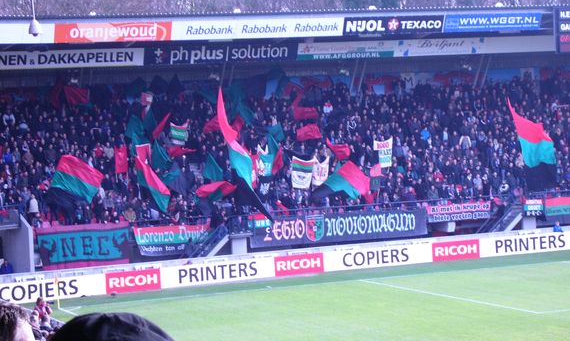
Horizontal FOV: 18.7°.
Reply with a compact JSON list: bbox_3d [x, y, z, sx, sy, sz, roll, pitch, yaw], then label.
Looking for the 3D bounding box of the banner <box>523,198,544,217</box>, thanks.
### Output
[{"bbox_3d":[14.027,2.145,97.553,1.300,1.020,0.060,-4,2,-26],"label":"banner"}]

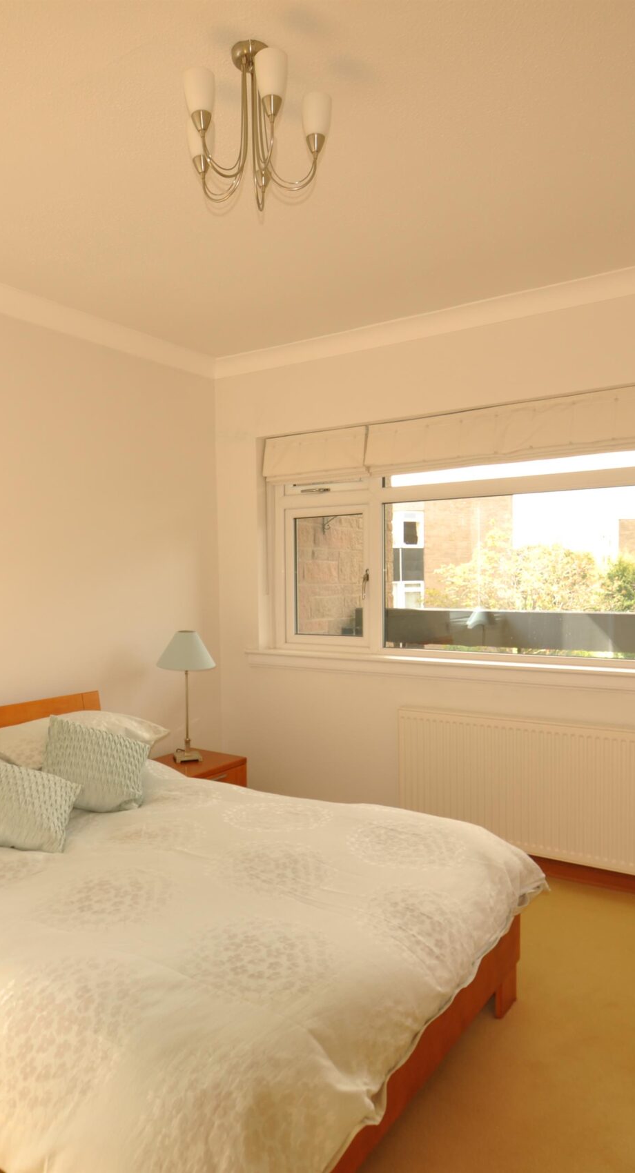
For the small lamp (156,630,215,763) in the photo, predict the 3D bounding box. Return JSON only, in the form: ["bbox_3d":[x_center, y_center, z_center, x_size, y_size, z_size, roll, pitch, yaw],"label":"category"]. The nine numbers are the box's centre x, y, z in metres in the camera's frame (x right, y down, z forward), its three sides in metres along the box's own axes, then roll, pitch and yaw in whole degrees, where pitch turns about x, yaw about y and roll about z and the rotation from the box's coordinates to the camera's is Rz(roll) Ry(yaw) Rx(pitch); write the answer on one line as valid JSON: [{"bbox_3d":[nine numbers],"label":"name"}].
[{"bbox_3d":[-0.702,0.579,3.881,0.292,0.671,0.292,-1,2,0],"label":"small lamp"}]

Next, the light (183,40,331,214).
[{"bbox_3d":[-0.154,-1.069,1.707,0.356,0.332,0.356,-1,2,0],"label":"light"}]

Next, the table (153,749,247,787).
[{"bbox_3d":[-0.684,1.138,3.756,0.426,0.441,0.495,0,2,33],"label":"table"}]

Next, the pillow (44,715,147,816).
[{"bbox_3d":[-0.857,0.690,2.823,0.386,0.129,0.366,21,32,-19],"label":"pillow"}]

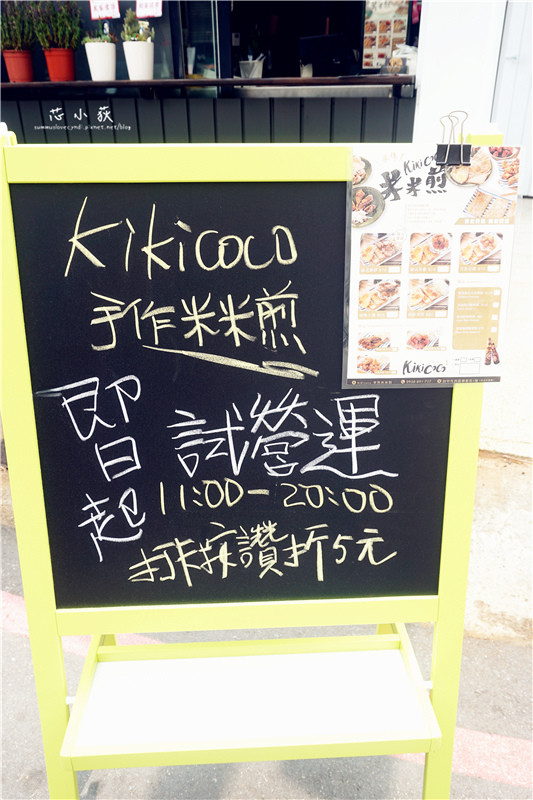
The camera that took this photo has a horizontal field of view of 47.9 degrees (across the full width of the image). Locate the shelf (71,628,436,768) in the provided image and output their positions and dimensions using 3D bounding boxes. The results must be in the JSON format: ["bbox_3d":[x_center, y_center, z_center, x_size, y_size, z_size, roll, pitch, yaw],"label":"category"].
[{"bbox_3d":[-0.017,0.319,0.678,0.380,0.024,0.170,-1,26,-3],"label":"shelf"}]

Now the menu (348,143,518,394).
[{"bbox_3d":[0.149,-0.117,0.549,0.153,0.215,0.006,-1,15,-3],"label":"menu"}]

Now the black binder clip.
[{"bbox_3d":[0.164,-0.229,0.530,0.031,0.044,0.024,-1,15,-3],"label":"black binder clip"}]

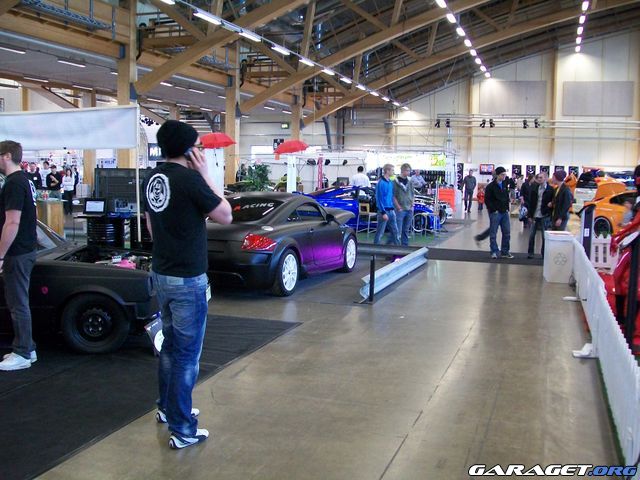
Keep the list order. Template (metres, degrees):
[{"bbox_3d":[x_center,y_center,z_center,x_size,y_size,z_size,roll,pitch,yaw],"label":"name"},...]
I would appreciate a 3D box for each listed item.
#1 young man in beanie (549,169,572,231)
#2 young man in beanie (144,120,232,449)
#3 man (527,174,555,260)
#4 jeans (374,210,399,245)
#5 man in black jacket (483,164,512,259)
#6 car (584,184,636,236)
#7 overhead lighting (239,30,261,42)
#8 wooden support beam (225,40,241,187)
[{"bbox_3d":[4.502,-0.436,12.394,0.360,1.690,0.520,-1,6,-12],"label":"young man in beanie"},{"bbox_3d":[-0.807,0.252,4.030,0.560,1.920,0.440,6,8,44],"label":"young man in beanie"},{"bbox_3d":[4.255,-0.458,12.724,0.540,1.660,0.360,2,6,15],"label":"man"},{"bbox_3d":[1.389,-0.230,13.900,0.500,0.900,0.420,4,7,28],"label":"jeans"},{"bbox_3d":[3.465,-0.522,12.788,0.540,1.750,0.360,0,6,-10],"label":"man in black jacket"},{"bbox_3d":[8.364,-0.547,15.706,1.800,1.320,4.300,-3,7,-30],"label":"car"},{"bbox_3d":[-2.217,-6.444,21.076,0.220,0.140,1.420,3,6,19],"label":"overhead lighting"},{"bbox_3d":[-3.614,-4.776,28.272,0.450,6.810,0.400,3,6,19],"label":"wooden support beam"}]

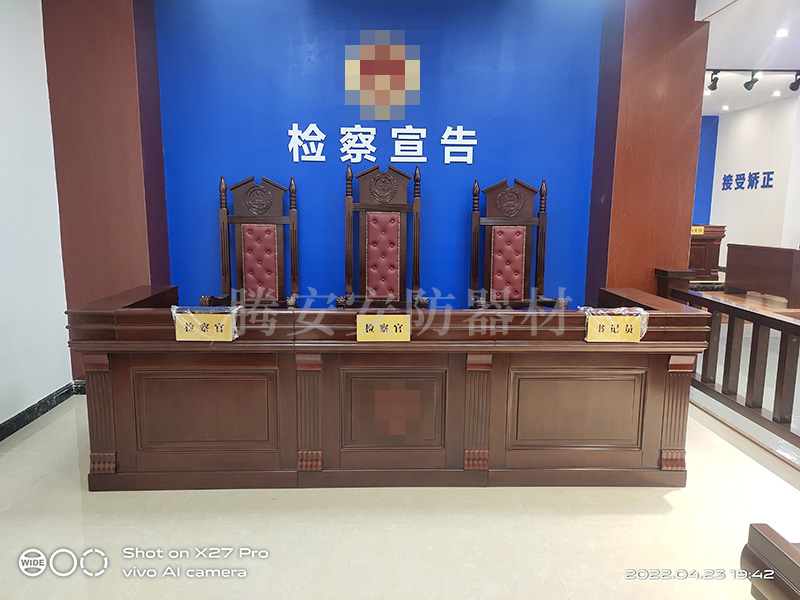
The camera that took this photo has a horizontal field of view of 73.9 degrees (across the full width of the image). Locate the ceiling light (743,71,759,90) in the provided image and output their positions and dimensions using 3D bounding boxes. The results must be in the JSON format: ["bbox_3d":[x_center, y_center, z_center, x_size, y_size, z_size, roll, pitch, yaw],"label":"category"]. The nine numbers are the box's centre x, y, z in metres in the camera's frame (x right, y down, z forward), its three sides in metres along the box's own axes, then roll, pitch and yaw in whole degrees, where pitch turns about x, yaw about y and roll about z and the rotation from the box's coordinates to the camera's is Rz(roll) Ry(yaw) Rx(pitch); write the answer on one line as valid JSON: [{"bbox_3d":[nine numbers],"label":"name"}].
[{"bbox_3d":[3.495,-2.189,5.300,0.135,0.175,0.090,8,11,40],"label":"ceiling light"}]

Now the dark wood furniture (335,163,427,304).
[{"bbox_3d":[-0.122,-0.176,3.865,0.630,1.604,0.640,0,10,-2],"label":"dark wood furniture"}]

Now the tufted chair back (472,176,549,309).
[{"bbox_3d":[0.811,-0.093,3.752,0.630,1.497,0.640,0,10,0],"label":"tufted chair back"}]

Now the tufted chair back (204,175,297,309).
[{"bbox_3d":[-0.999,-0.089,3.632,0.630,1.497,0.640,0,10,-4],"label":"tufted chair back"}]

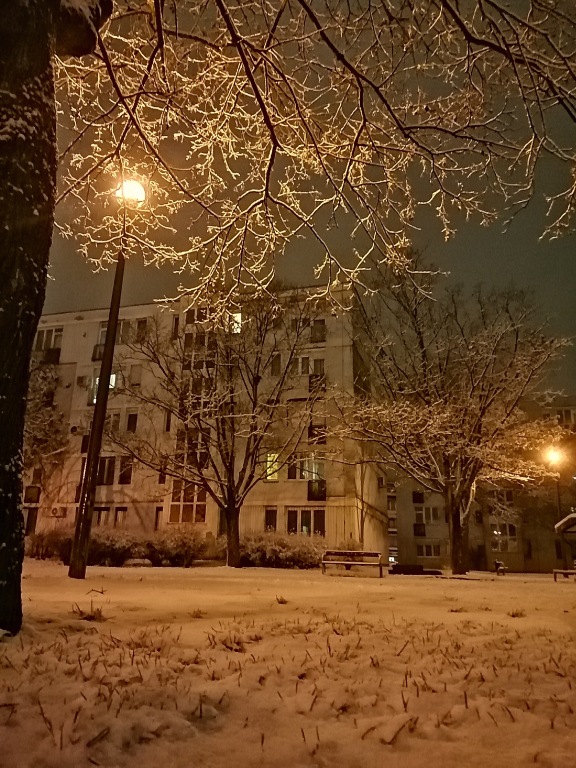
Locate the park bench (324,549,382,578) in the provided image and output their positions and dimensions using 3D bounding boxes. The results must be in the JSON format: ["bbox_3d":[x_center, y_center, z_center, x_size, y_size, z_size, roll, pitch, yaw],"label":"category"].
[{"bbox_3d":[2.006,5.482,17.688,1.800,0.800,0.580,-3,-18,16],"label":"park bench"}]

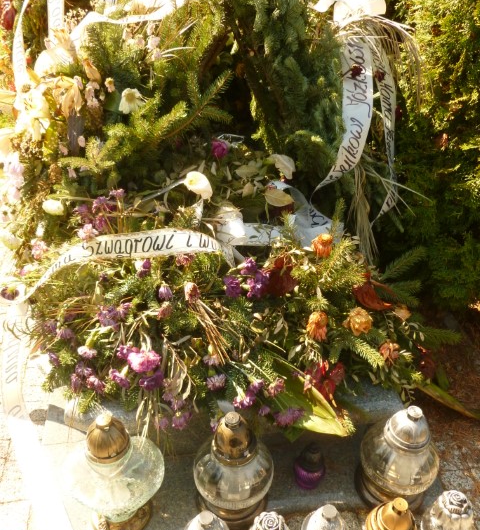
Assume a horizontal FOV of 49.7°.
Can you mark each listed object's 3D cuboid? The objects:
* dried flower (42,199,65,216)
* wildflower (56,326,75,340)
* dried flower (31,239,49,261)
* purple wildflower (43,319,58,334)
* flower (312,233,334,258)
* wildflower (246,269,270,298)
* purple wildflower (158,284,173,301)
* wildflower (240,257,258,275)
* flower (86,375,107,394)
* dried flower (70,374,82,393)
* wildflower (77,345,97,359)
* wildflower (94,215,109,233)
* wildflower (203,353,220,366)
[{"bbox_3d":[-0.548,-0.169,1.520,0.061,0.043,0.049,-4,33,-10],"label":"dried flower"},{"bbox_3d":[-0.482,0.186,1.430,0.048,0.034,0.038,0,31,0],"label":"wildflower"},{"bbox_3d":[-0.600,-0.043,1.550,0.052,0.058,0.051,0,31,0],"label":"dried flower"},{"bbox_3d":[-0.454,0.147,1.240,0.038,0.032,0.032,0,34,0],"label":"purple wildflower"},{"bbox_3d":[0.253,-0.060,1.607,0.065,0.069,0.065,0,30,0],"label":"flower"},{"bbox_3d":[0.054,0.057,1.522,0.067,0.081,0.067,0,30,0],"label":"wildflower"},{"bbox_3d":[-0.181,0.067,1.260,0.034,0.042,0.035,0,34,0],"label":"purple wildflower"},{"bbox_3d":[0.024,0.004,1.300,0.045,0.043,0.041,0,34,0],"label":"wildflower"},{"bbox_3d":[-0.380,0.316,1.370,0.051,0.042,0.043,0,31,0],"label":"flower"},{"bbox_3d":[-0.404,0.293,1.280,0.028,0.045,0.034,-4,33,-10],"label":"dried flower"},{"bbox_3d":[-0.353,0.201,1.190,0.046,0.031,0.035,0,34,0],"label":"wildflower"},{"bbox_3d":[-0.396,-0.116,1.480,0.038,0.047,0.040,-3,33,-7],"label":"wildflower"},{"bbox_3d":[-0.079,0.262,1.433,0.047,0.031,0.043,0,30,0],"label":"wildflower"}]

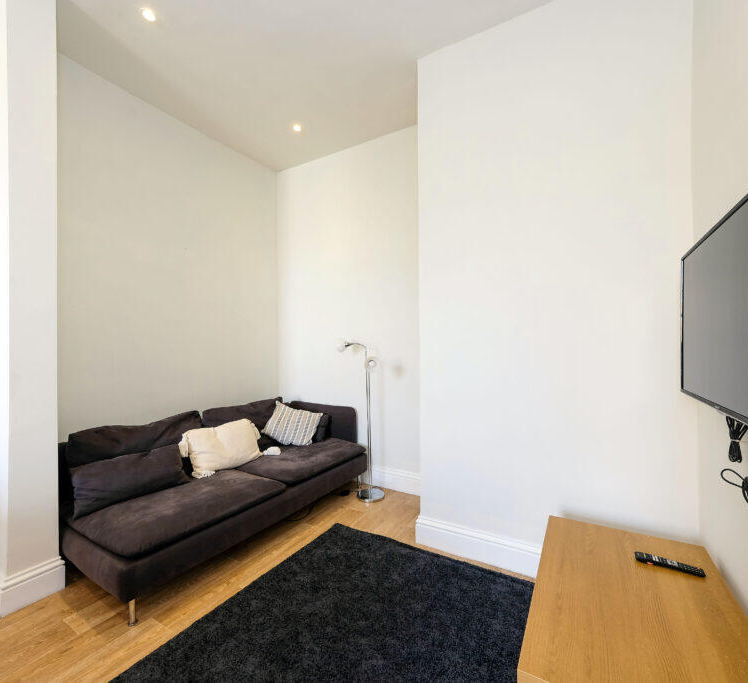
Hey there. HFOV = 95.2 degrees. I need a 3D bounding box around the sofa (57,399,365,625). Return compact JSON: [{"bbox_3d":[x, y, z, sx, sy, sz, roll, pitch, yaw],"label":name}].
[{"bbox_3d":[-0.984,0.920,2.578,0.990,0.780,1.900,-1,-1,34],"label":"sofa"}]

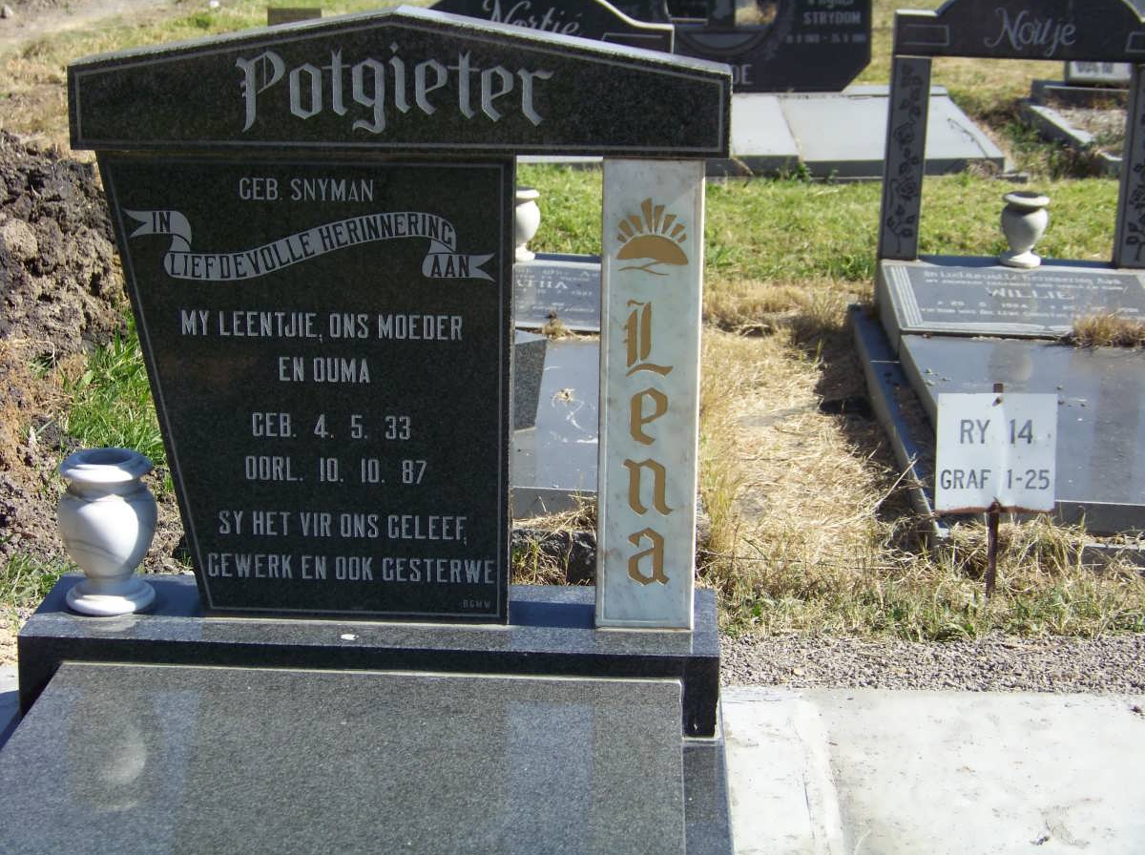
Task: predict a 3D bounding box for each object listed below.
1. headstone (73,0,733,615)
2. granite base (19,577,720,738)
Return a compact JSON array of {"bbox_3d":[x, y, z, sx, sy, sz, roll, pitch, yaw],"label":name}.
[{"bbox_3d":[-0.228,-0.143,3.134,0.865,0.840,0.088,1,18,2],"label":"headstone"},{"bbox_3d":[-0.266,0.306,3.170,0.925,0.114,0.245,1,17,3],"label":"granite base"}]

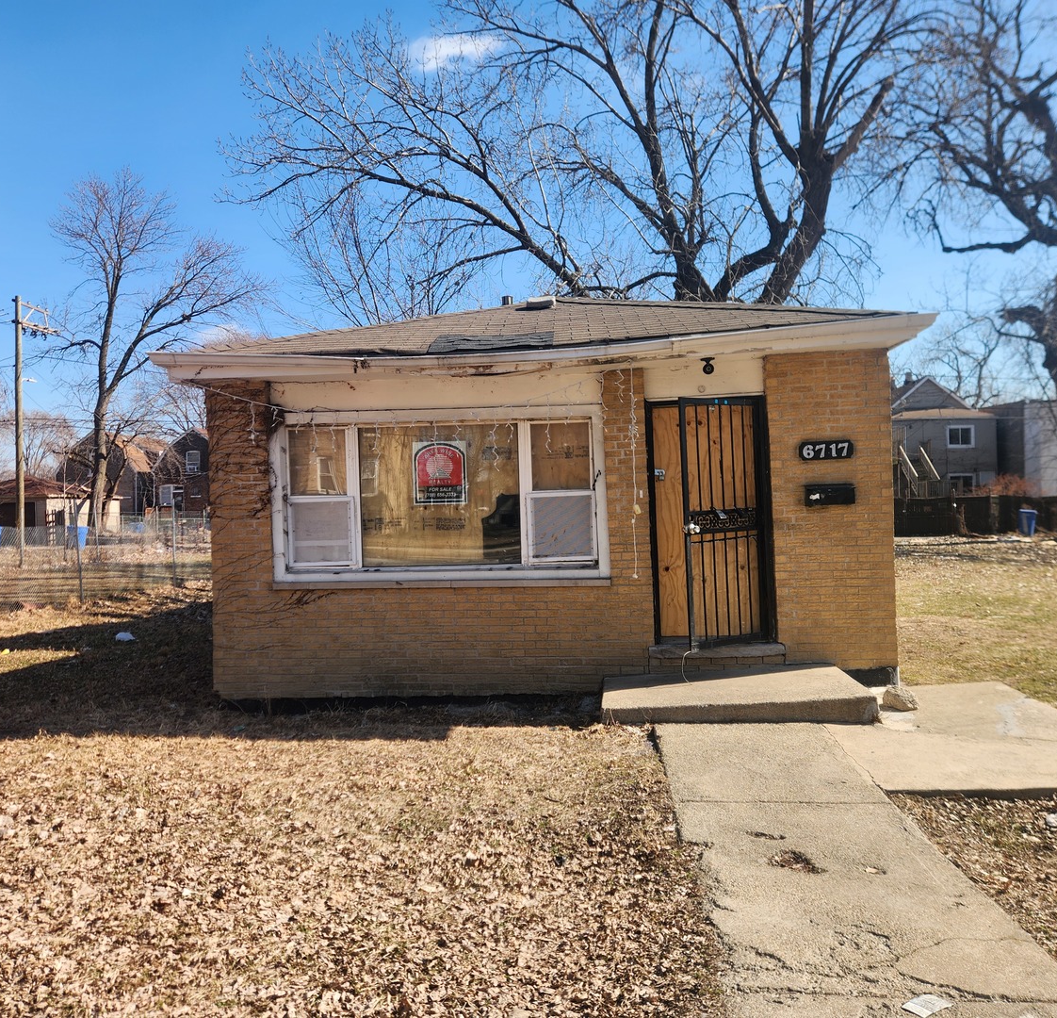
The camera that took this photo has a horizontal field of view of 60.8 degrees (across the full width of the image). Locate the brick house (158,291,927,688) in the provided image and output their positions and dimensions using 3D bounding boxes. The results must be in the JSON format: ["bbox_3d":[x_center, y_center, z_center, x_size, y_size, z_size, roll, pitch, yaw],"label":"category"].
[{"bbox_3d":[0.570,-0.452,13.600,6.600,4.150,12.200,-1,0,5],"label":"brick house"}]

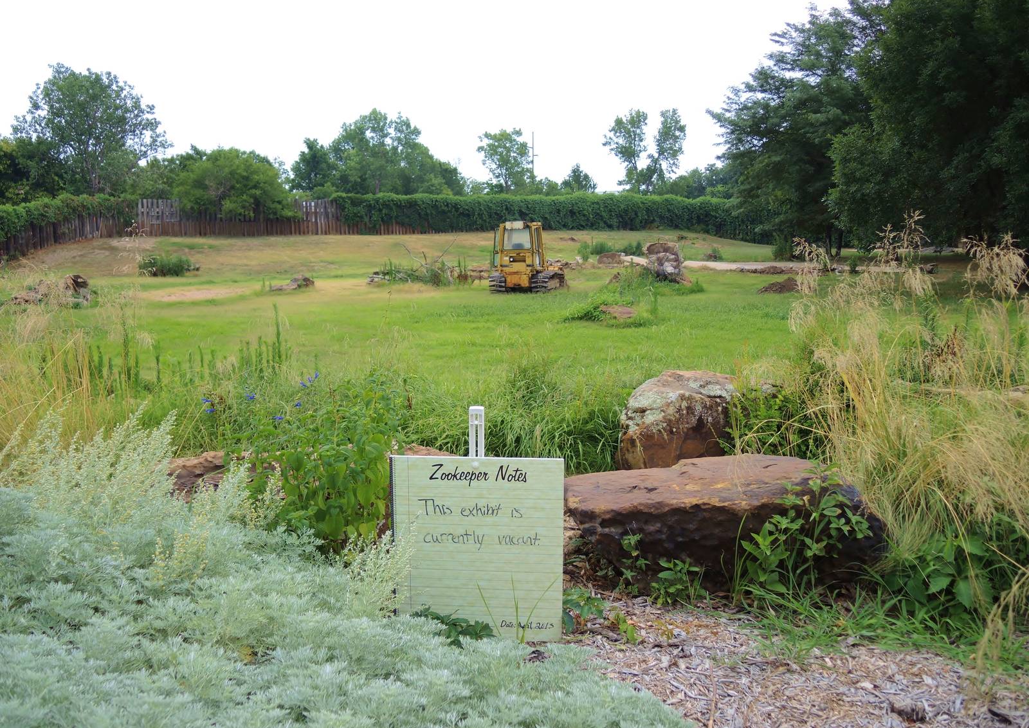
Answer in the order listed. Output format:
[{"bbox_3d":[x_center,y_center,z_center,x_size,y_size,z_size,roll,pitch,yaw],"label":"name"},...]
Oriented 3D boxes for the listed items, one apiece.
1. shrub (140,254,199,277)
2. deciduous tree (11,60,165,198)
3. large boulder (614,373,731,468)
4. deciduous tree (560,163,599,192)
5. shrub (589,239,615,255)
[{"bbox_3d":[-17.000,-4.840,40.728,2.600,1.120,1.700,0,8,0],"label":"shrub"},{"bbox_3d":[-33.000,-16.306,64.320,12.400,14.100,11.800,0,8,0],"label":"deciduous tree"},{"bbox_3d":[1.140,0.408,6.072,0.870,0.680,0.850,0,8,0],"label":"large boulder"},{"bbox_3d":[6.150,-15.750,79.560,3.700,7.600,3.700,0,8,0],"label":"deciduous tree"},{"bbox_3d":[4.796,-6.401,45.557,1.450,0.960,1.200,1,9,6],"label":"shrub"}]

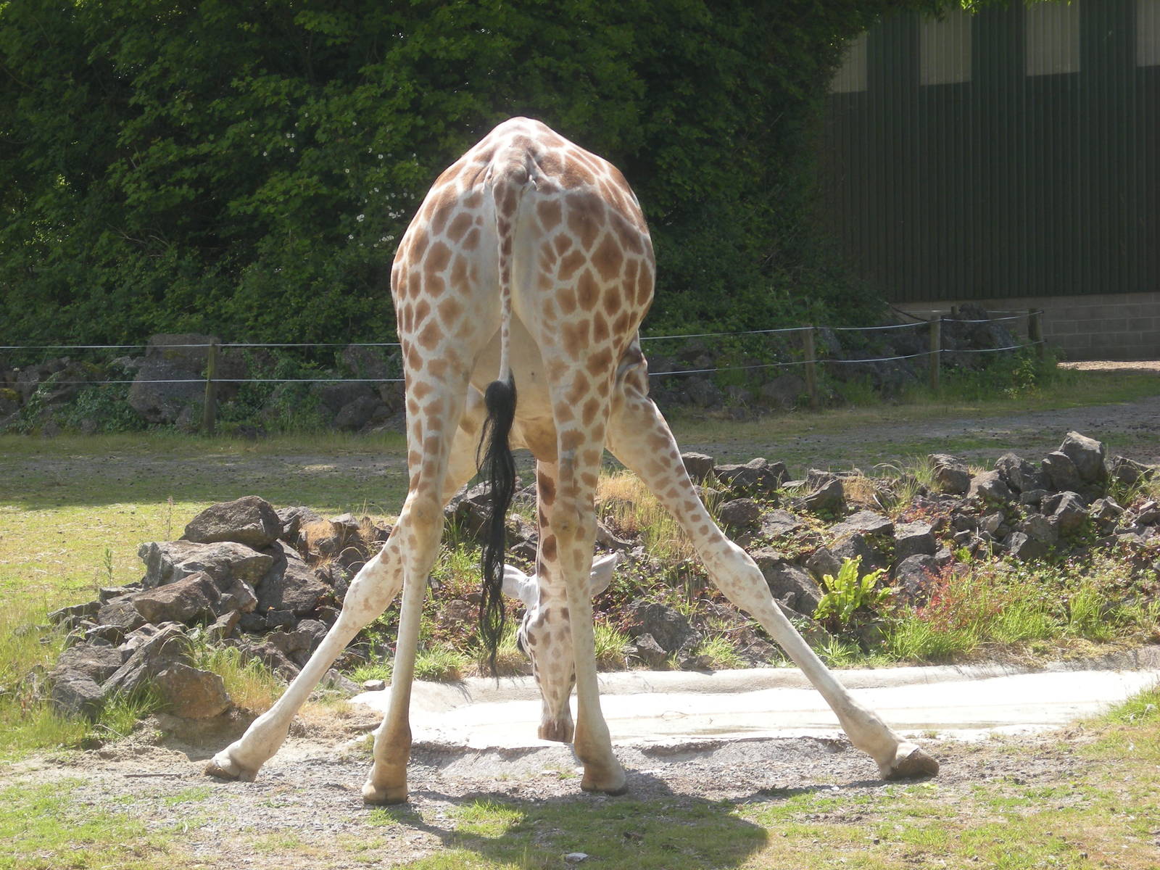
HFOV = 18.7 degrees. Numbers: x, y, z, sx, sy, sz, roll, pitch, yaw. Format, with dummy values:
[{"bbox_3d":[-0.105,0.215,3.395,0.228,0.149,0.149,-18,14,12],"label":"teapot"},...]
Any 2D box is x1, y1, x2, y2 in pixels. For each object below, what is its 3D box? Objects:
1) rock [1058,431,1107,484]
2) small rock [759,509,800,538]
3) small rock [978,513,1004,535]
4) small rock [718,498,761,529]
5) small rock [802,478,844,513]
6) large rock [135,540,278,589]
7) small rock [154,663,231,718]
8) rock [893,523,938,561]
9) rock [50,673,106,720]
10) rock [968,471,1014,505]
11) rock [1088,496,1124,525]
[{"bbox_3d":[3.188,0.146,22.300,0.304,0.333,0.260,0,-1,0],"label":"rock"},{"bbox_3d":[1.181,0.520,20.700,0.245,0.171,0.220,0,0,0],"label":"small rock"},{"bbox_3d":[2.418,0.520,20.700,0.149,0.139,0.130,0,0,0],"label":"small rock"},{"bbox_3d":[0.950,0.466,20.900,0.258,0.183,0.210,0,-1,0],"label":"small rock"},{"bbox_3d":[1.473,0.368,21.300,0.263,0.214,0.230,0,-1,0],"label":"small rock"},{"bbox_3d":[-1.772,0.622,16.700,0.645,0.248,0.460,0,-1,0],"label":"large rock"},{"bbox_3d":[-1.683,1.113,15.300,0.335,0.236,0.270,0,-1,0],"label":"small rock"},{"bbox_3d":[1.763,0.560,18.500,0.223,0.200,0.220,0,-1,0],"label":"rock"},{"bbox_3d":[-2.369,1.233,16.600,0.261,0.222,0.230,0,0,0],"label":"rock"},{"bbox_3d":[2.219,0.284,19.000,0.244,0.181,0.220,0,-1,0],"label":"rock"},{"bbox_3d":[3.122,0.449,20.900,0.210,0.161,0.170,0,0,0],"label":"rock"}]

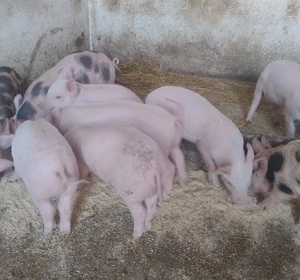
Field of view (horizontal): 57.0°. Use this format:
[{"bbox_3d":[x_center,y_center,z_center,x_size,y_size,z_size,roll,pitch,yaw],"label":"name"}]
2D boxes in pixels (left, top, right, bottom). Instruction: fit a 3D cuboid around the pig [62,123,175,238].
[{"bbox_3d":[-0.290,0.108,1.497,0.850,0.450,0.280,30,40,33],"label":"pig"}]

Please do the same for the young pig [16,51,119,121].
[{"bbox_3d":[-0.526,-0.299,1.992,0.280,0.480,0.830,21,36,24],"label":"young pig"}]

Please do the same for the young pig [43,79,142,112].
[{"bbox_3d":[-0.328,-0.148,1.841,0.750,0.480,0.270,-1,33,-10],"label":"young pig"}]

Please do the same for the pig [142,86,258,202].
[{"bbox_3d":[0.269,0.022,1.678,0.800,0.470,0.280,31,41,34],"label":"pig"}]

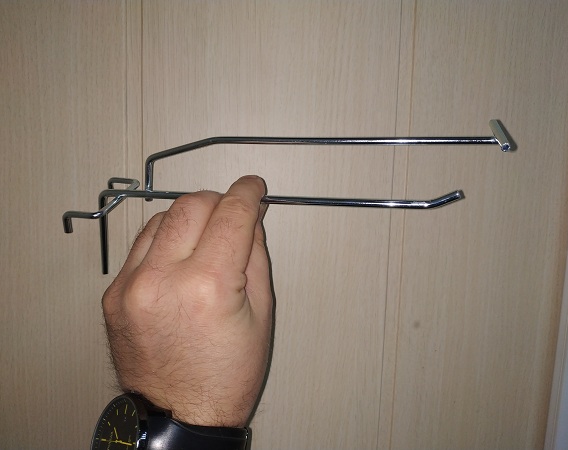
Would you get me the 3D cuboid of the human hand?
[{"bbox_3d":[-0.049,0.036,0.225,0.082,0.122,0.085,1,-8,14],"label":"human hand"}]

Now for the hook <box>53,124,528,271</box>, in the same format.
[{"bbox_3d":[-0.009,-0.005,0.260,0.256,0.113,0.056,3,29,10],"label":"hook"}]

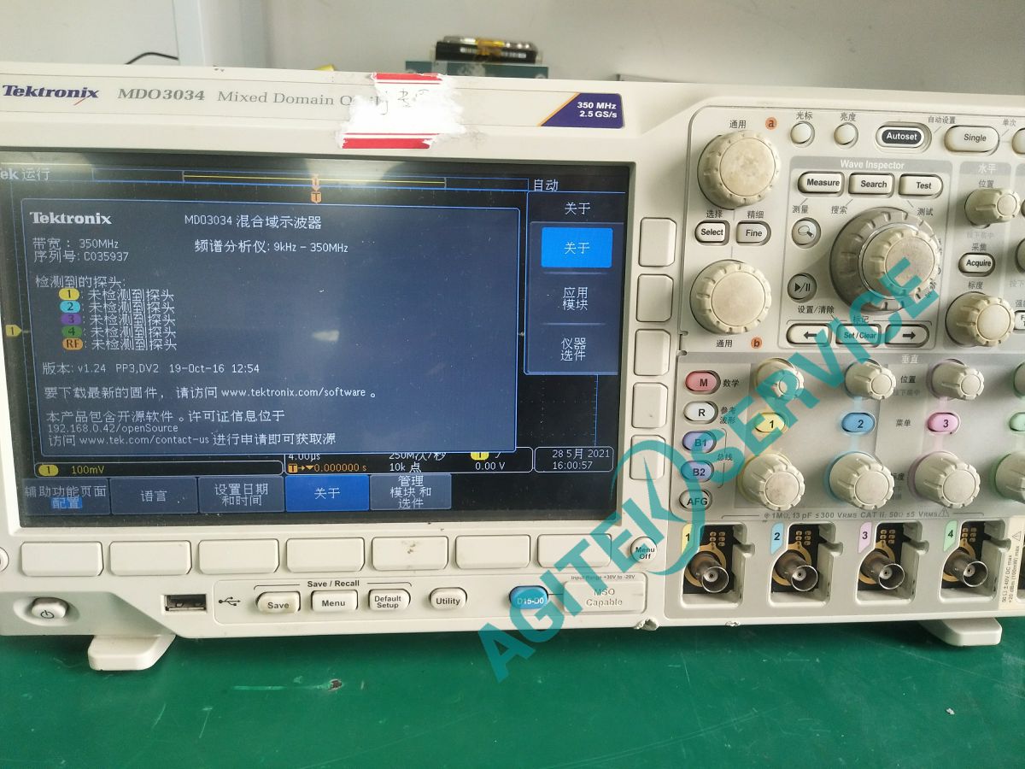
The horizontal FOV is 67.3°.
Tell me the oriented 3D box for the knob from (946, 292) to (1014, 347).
[{"bbox_3d":[0.160,-0.022,0.262,0.019,0.019,0.011,0,9,-4],"label":"knob"}]

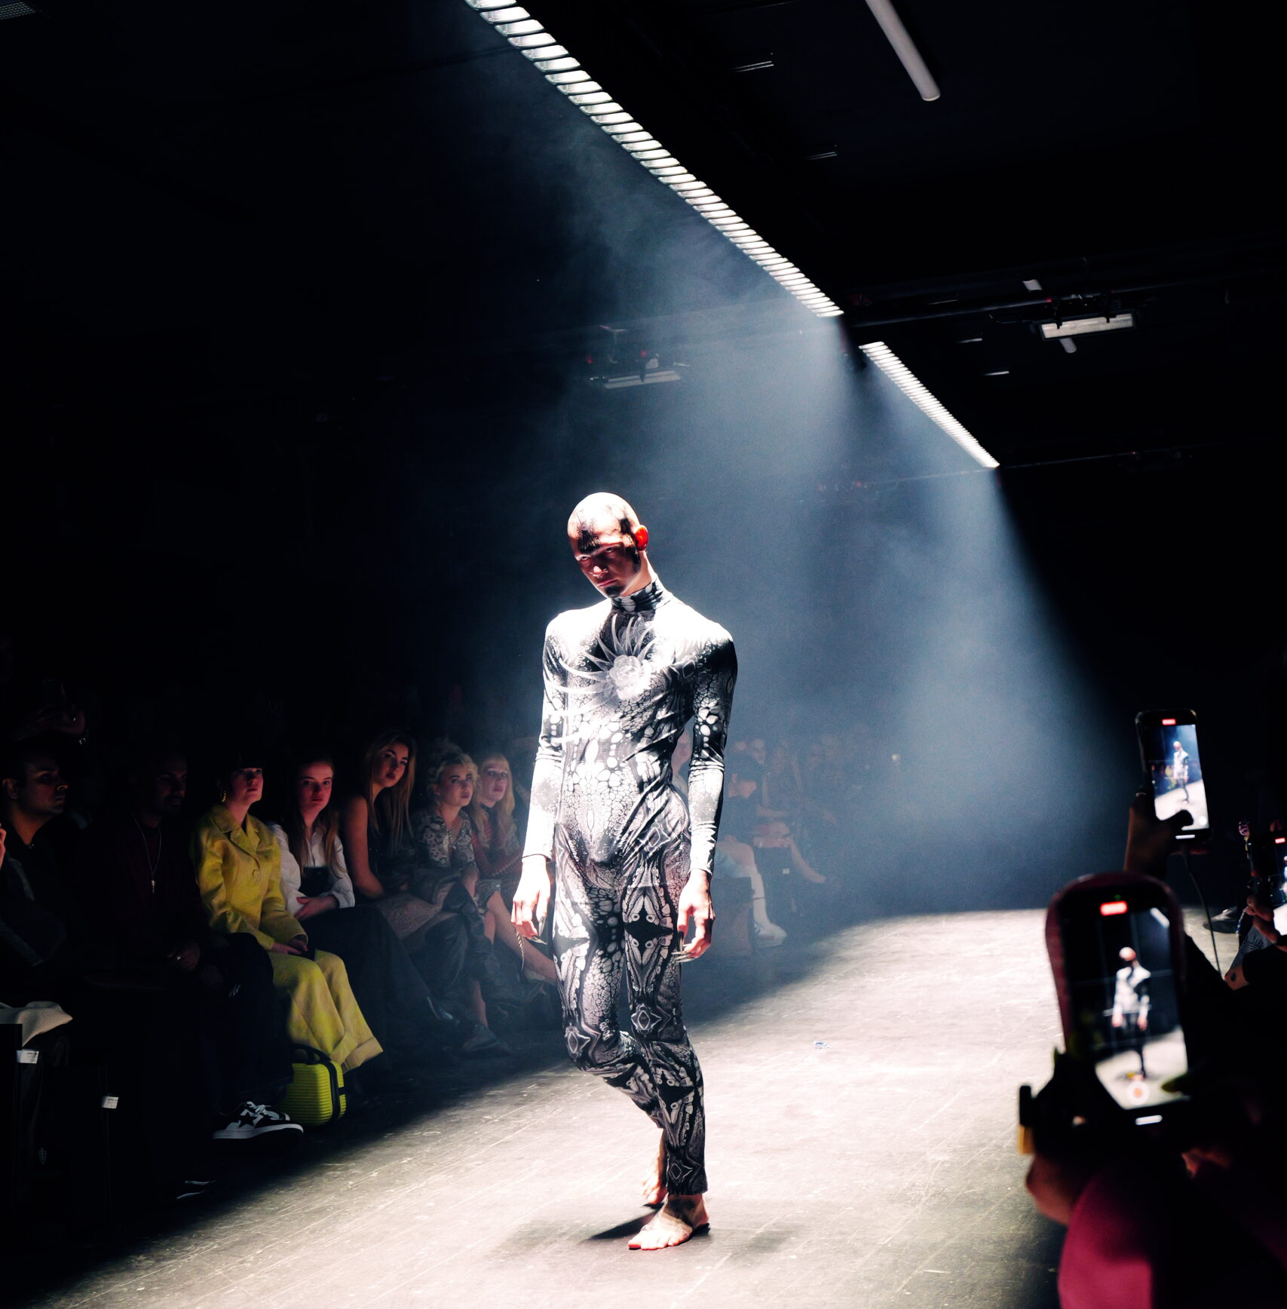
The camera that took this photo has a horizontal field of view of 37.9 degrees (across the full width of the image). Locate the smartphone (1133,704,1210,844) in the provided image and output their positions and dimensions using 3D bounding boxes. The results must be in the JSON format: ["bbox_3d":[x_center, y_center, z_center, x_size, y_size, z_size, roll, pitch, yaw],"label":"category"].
[{"bbox_3d":[0.617,0.142,2.190,0.075,0.153,0.010,-3,-9,-13],"label":"smartphone"}]

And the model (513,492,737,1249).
[{"bbox_3d":[-0.010,0.519,4.721,0.560,1.820,0.520,-5,-4,19],"label":"model"}]

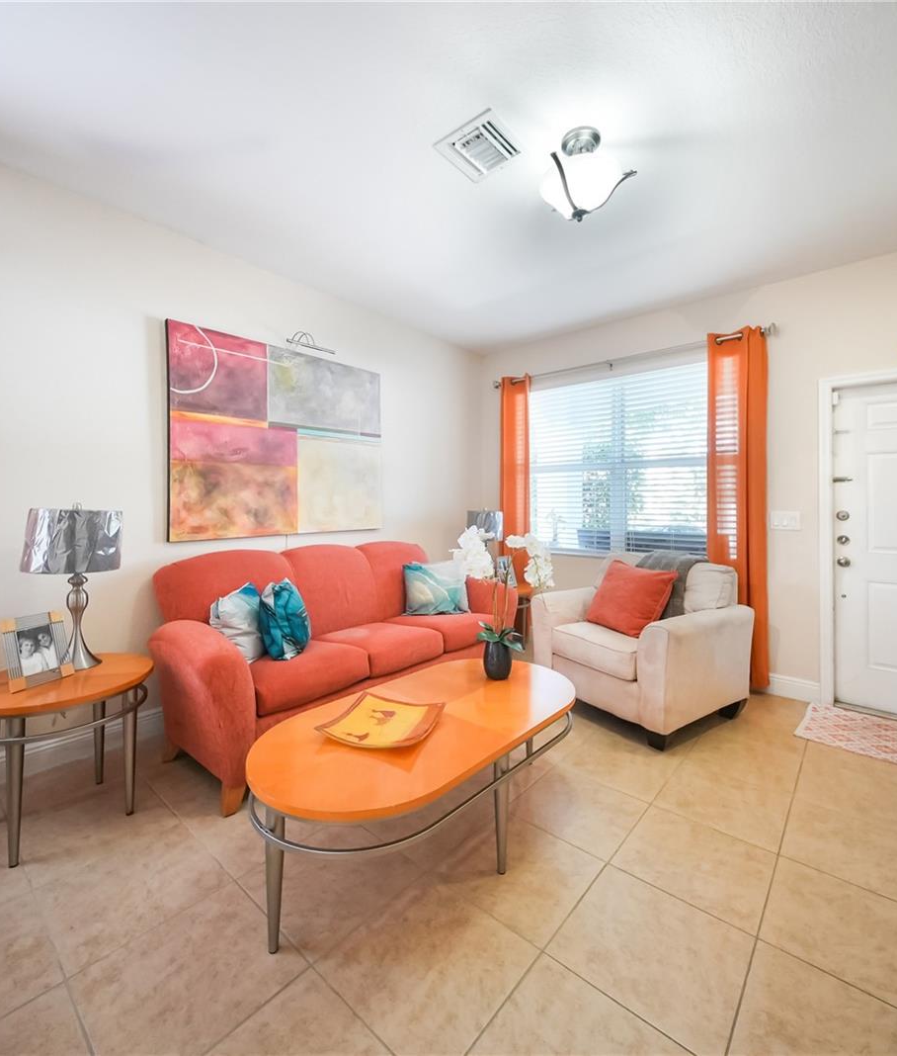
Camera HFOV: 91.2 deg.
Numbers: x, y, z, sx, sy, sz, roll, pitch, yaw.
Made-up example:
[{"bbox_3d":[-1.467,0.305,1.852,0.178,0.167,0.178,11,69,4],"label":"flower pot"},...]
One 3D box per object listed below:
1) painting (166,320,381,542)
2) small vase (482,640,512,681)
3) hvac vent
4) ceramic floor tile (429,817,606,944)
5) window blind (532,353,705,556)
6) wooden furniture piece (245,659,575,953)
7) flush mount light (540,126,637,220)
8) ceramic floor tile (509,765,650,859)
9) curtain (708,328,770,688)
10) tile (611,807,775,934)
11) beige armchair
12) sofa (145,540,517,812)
[{"bbox_3d":[-1.113,-0.569,3.137,0.040,1.300,1.541,1,2,45],"label":"painting"},{"bbox_3d":[0.228,0.630,2.111,0.130,0.184,0.127,0,1,0],"label":"small vase"},{"bbox_3d":[0.129,-1.650,1.928,0.299,0.021,0.303,1,2,41],"label":"hvac vent"},{"bbox_3d":[0.255,1.250,1.613,0.457,0.010,0.457,1,2,41],"label":"ceramic floor tile"},{"bbox_3d":[1.447,-0.522,3.905,1.780,1.580,0.060,1,2,41],"label":"window blind"},{"bbox_3d":[-0.063,0.993,1.801,0.756,0.504,1.380,1,2,45],"label":"wooden furniture piece"},{"bbox_3d":[0.590,-1.536,1.935,0.400,0.340,0.400,0,1,0],"label":"flush mount light"},{"bbox_3d":[0.580,1.231,1.948,0.456,0.011,0.447,1,2,41],"label":"ceramic floor tile"},{"bbox_3d":[2.093,-0.135,3.183,0.369,2.541,0.107,1,1,37],"label":"curtain"},{"bbox_3d":[0.939,1.250,1.672,0.456,0.011,0.447,1,2,41],"label":"tile"},{"bbox_3d":[1.298,0.690,2.983,0.975,0.945,0.971,-1,1,-37],"label":"beige armchair"},{"bbox_3d":[-0.564,0.667,2.855,0.950,1.000,2.180,1,2,41],"label":"sofa"}]

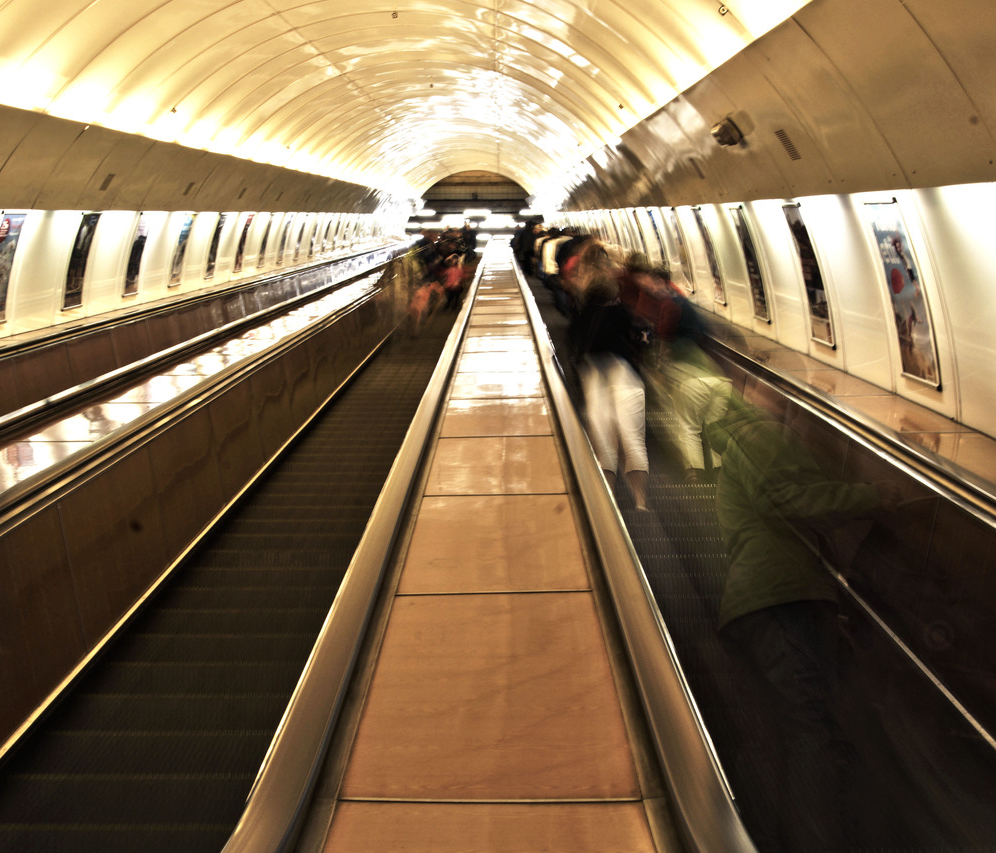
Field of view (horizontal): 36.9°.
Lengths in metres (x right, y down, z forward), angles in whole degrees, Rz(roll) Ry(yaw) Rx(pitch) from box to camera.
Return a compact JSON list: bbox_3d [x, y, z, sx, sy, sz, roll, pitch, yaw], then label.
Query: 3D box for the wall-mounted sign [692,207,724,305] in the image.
[{"bbox_3d":[2.241,-1.805,15.751,0.050,1.030,0.710,-15,8,2],"label":"wall-mounted sign"}]

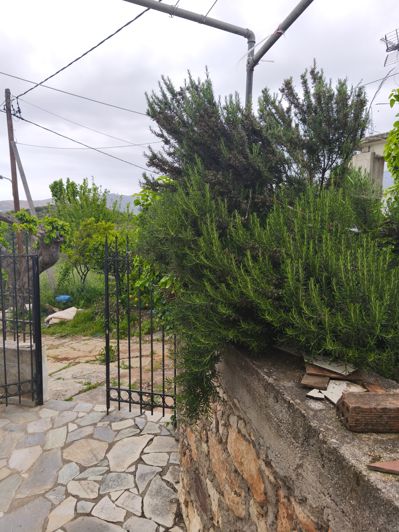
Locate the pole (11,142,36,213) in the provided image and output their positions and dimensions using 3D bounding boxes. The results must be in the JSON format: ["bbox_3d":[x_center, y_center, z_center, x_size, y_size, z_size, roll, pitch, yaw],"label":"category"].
[{"bbox_3d":[-5.856,-1.703,12.475,0.150,5.407,0.150,-15,3,0],"label":"pole"}]

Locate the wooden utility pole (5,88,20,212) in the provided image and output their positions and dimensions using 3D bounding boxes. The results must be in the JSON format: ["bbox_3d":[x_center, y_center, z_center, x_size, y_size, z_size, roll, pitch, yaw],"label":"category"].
[{"bbox_3d":[-6.478,-2.575,12.500,0.185,7.098,0.185,-2,5,0],"label":"wooden utility pole"}]

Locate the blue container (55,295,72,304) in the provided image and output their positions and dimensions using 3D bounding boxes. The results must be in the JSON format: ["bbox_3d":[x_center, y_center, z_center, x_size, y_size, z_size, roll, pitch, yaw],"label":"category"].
[{"bbox_3d":[-3.193,0.798,8.300,0.420,0.240,0.340,-1,5,-11],"label":"blue container"}]

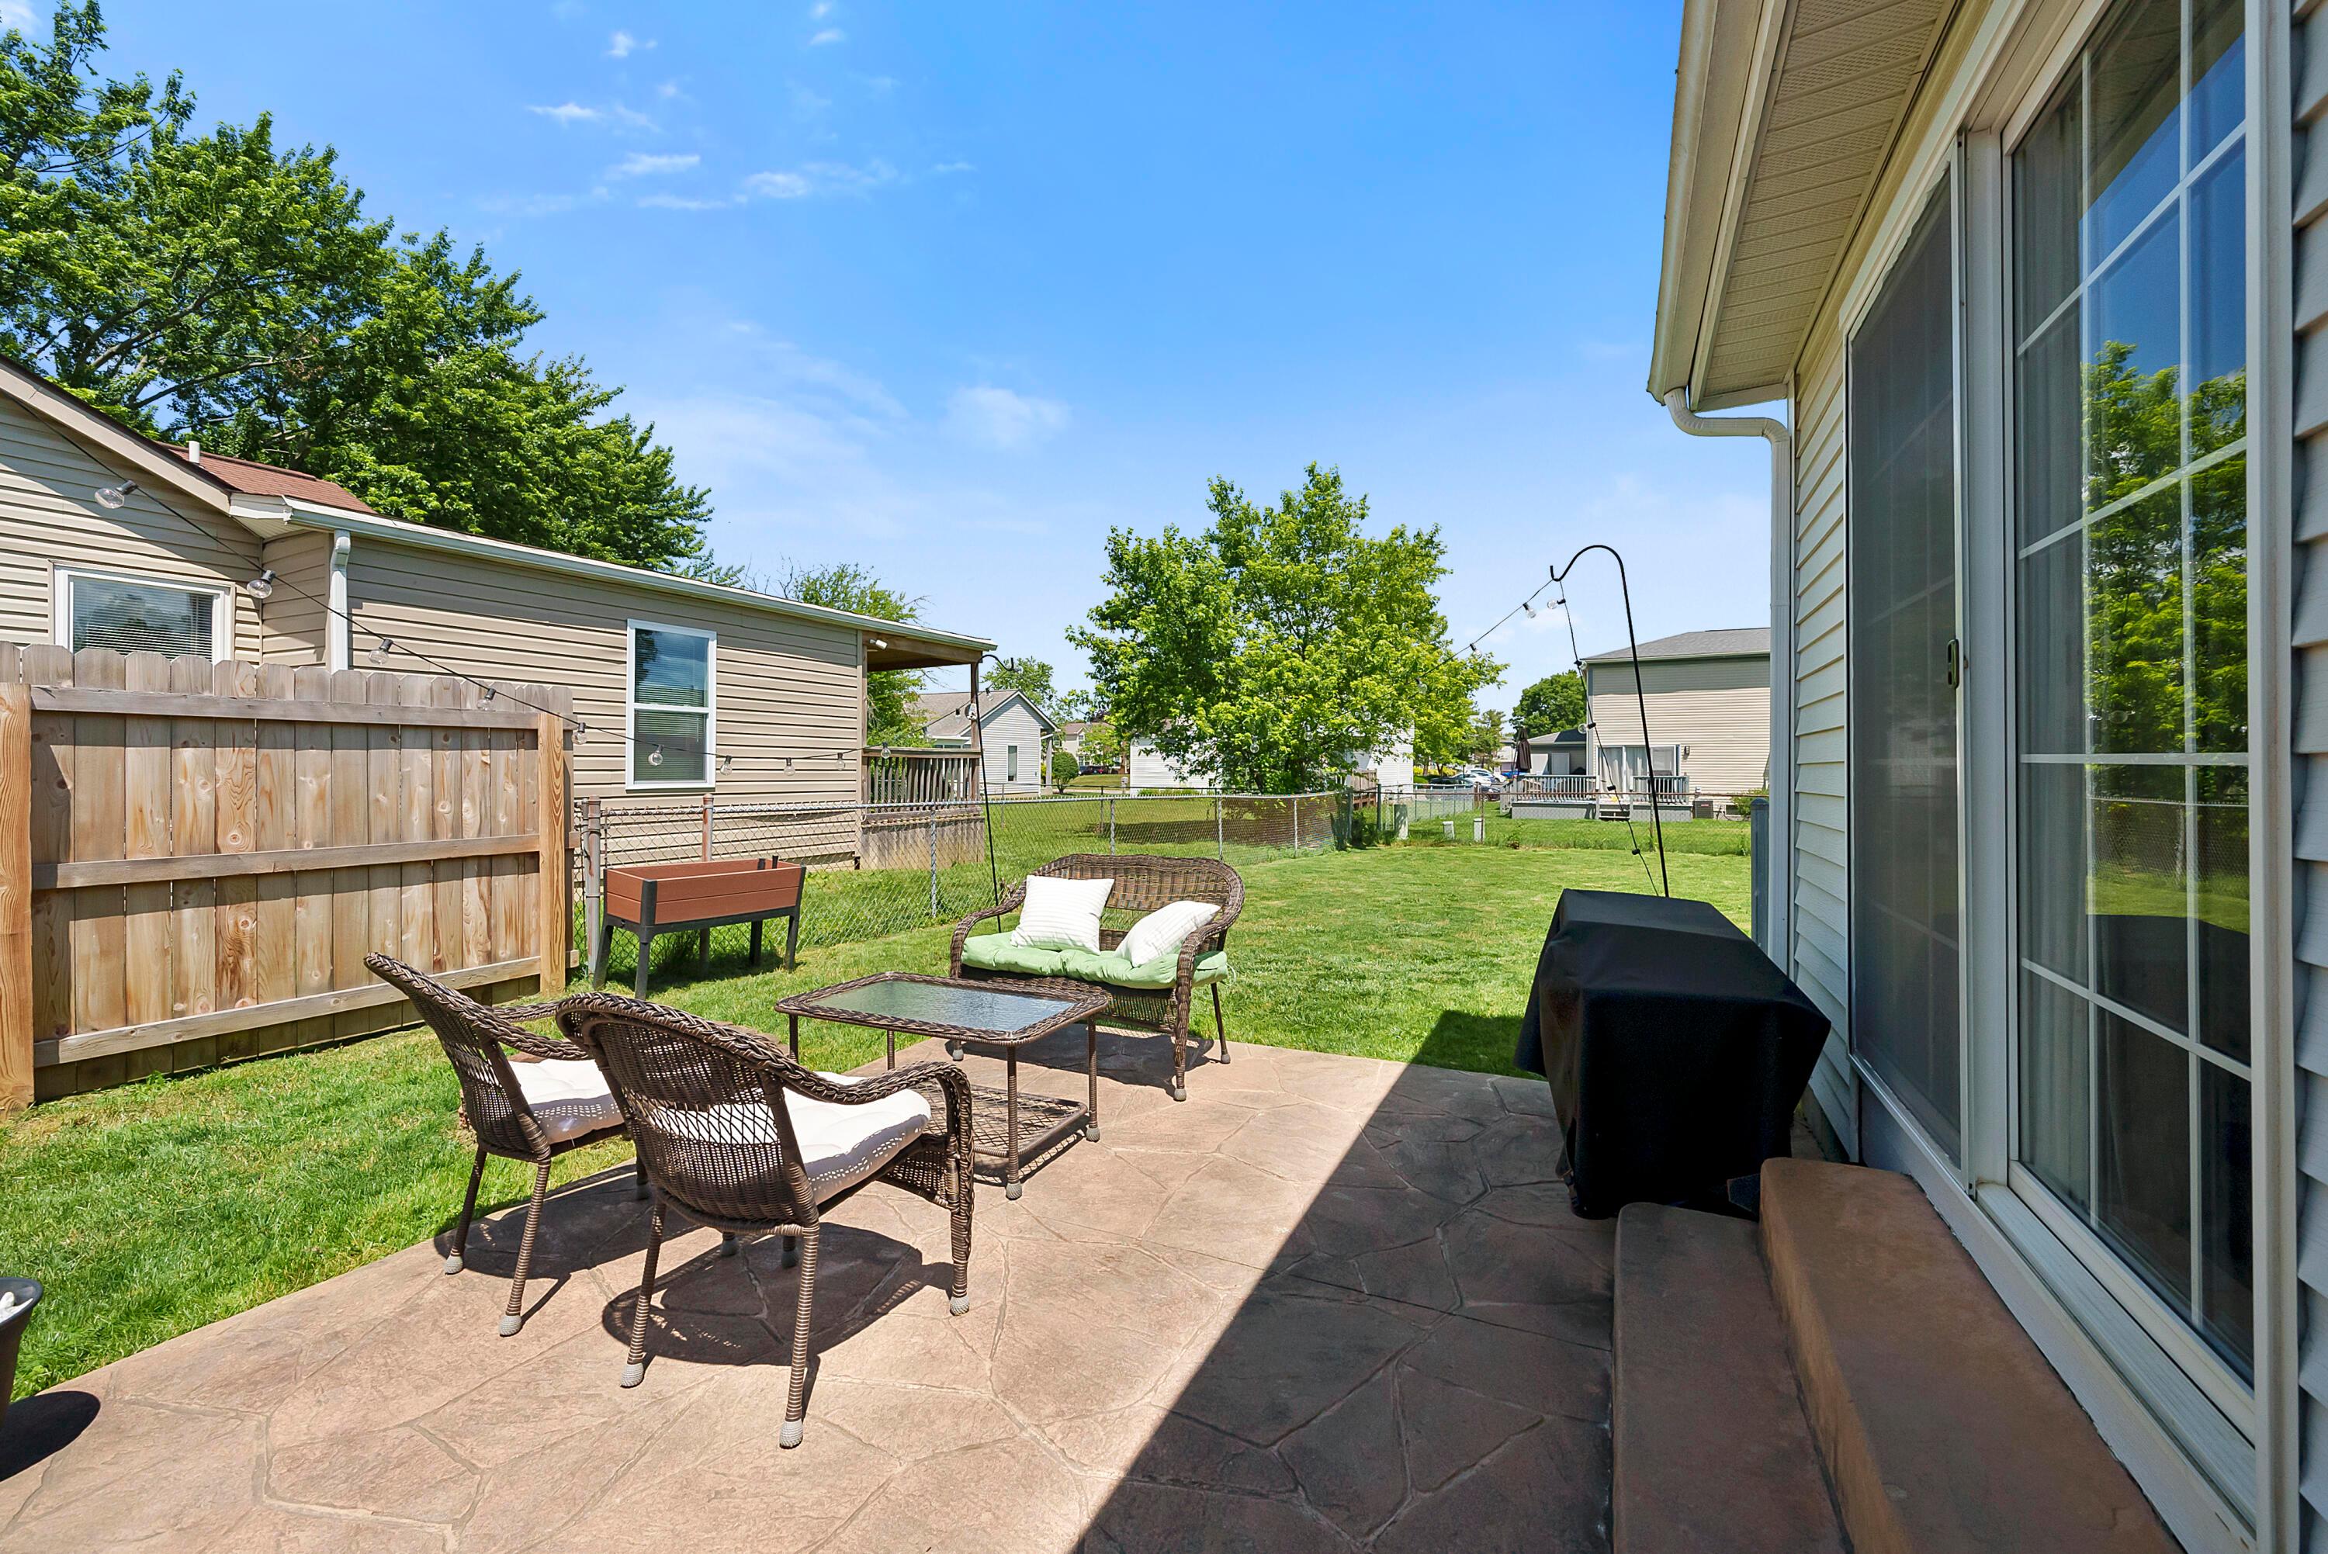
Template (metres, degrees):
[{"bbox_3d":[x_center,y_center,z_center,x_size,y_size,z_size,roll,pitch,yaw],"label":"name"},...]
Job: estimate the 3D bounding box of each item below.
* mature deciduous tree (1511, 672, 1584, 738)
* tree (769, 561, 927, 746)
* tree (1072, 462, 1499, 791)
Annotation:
[{"bbox_3d":[29.000,-2.700,61.000,7.800,9.200,7.600,0,1,0],"label":"mature deciduous tree"},{"bbox_3d":[-9.500,-2.300,25.000,5.800,7.900,5.600,0,1,0],"label":"tree"},{"bbox_3d":[2.900,-2.800,20.000,9.900,8.900,9.200,0,1,0],"label":"tree"}]

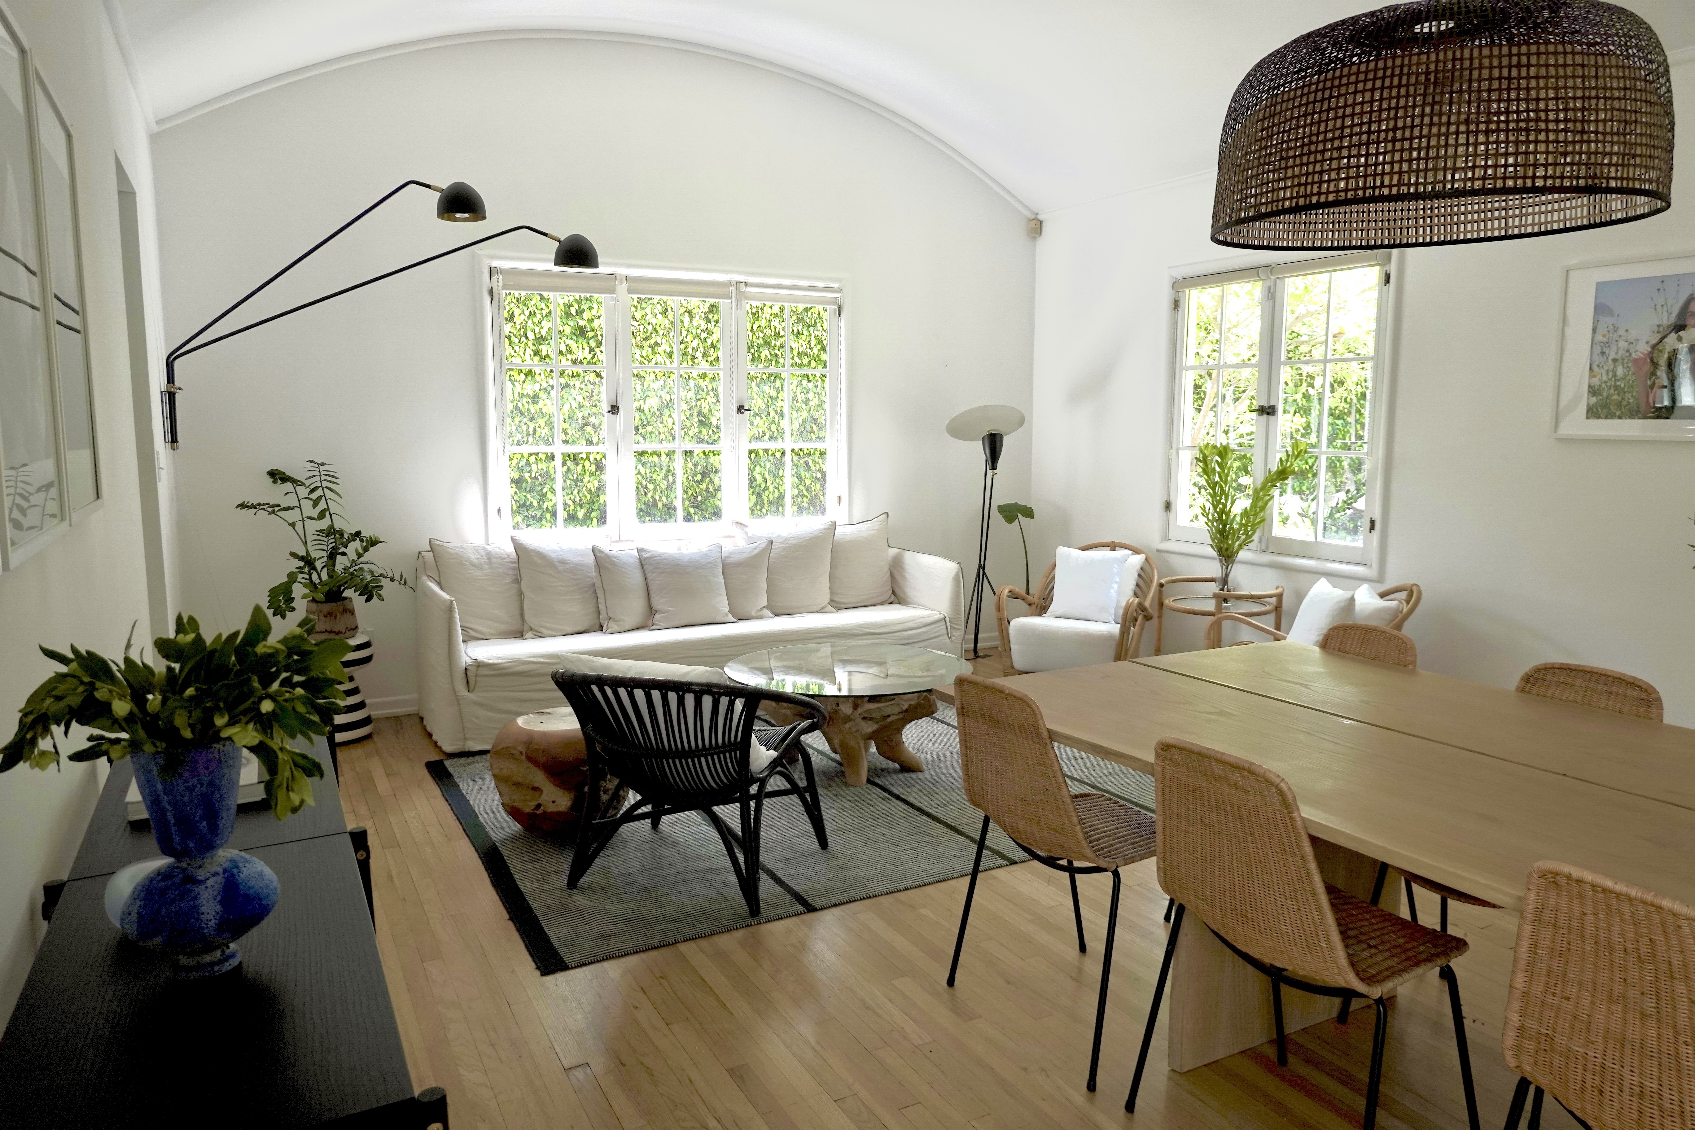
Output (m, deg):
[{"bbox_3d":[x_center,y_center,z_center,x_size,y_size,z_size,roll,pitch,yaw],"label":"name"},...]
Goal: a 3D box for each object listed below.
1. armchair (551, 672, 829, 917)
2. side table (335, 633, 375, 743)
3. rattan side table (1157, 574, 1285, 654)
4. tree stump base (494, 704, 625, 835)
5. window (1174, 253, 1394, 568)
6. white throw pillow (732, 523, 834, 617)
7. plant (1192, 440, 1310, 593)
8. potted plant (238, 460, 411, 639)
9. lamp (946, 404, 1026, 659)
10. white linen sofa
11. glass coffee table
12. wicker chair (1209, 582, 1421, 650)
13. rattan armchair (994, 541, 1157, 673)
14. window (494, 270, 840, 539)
[{"bbox_3d":[-0.479,0.641,3.637,0.812,0.705,0.681,3,8,21],"label":"armchair"},{"bbox_3d":[-2.393,0.579,5.212,0.384,0.435,0.384,-4,8,-27],"label":"side table"},{"bbox_3d":[1.732,0.401,5.284,0.530,0.620,0.530,-4,8,-28],"label":"rattan side table"},{"bbox_3d":[-1.055,0.746,4.138,0.510,0.371,0.510,-2,8,-16],"label":"tree stump base"},{"bbox_3d":[2.005,-0.724,5.373,0.090,1.330,1.250,-4,8,-28],"label":"window"},{"bbox_3d":[-0.304,0.026,5.744,0.540,0.500,0.180,-4,-6,-28],"label":"white throw pillow"},{"bbox_3d":[1.892,-0.202,5.372,0.566,0.768,0.478,3,8,20],"label":"plant"},{"bbox_3d":[-2.234,-0.061,4.841,0.640,0.770,0.540,-4,8,-28],"label":"potted plant"},{"bbox_3d":[0.824,-0.184,6.573,0.470,1.460,0.430,0,7,0],"label":"lamp"},{"bbox_3d":[-0.714,0.296,5.849,2.712,0.826,0.768,-4,8,-27],"label":"white linen sofa"},{"bbox_3d":[0.009,0.641,4.727,1.032,0.426,1.032,0,7,0],"label":"glass coffee table"},{"bbox_3d":[1.927,0.465,4.726,0.696,0.768,0.754,1,7,8],"label":"wicker chair"},{"bbox_3d":[1.226,0.275,5.727,0.700,0.765,0.700,5,9,34],"label":"rattan armchair"},{"bbox_3d":[-0.868,-0.785,5.853,1.860,1.330,0.090,-4,8,-28],"label":"window"}]

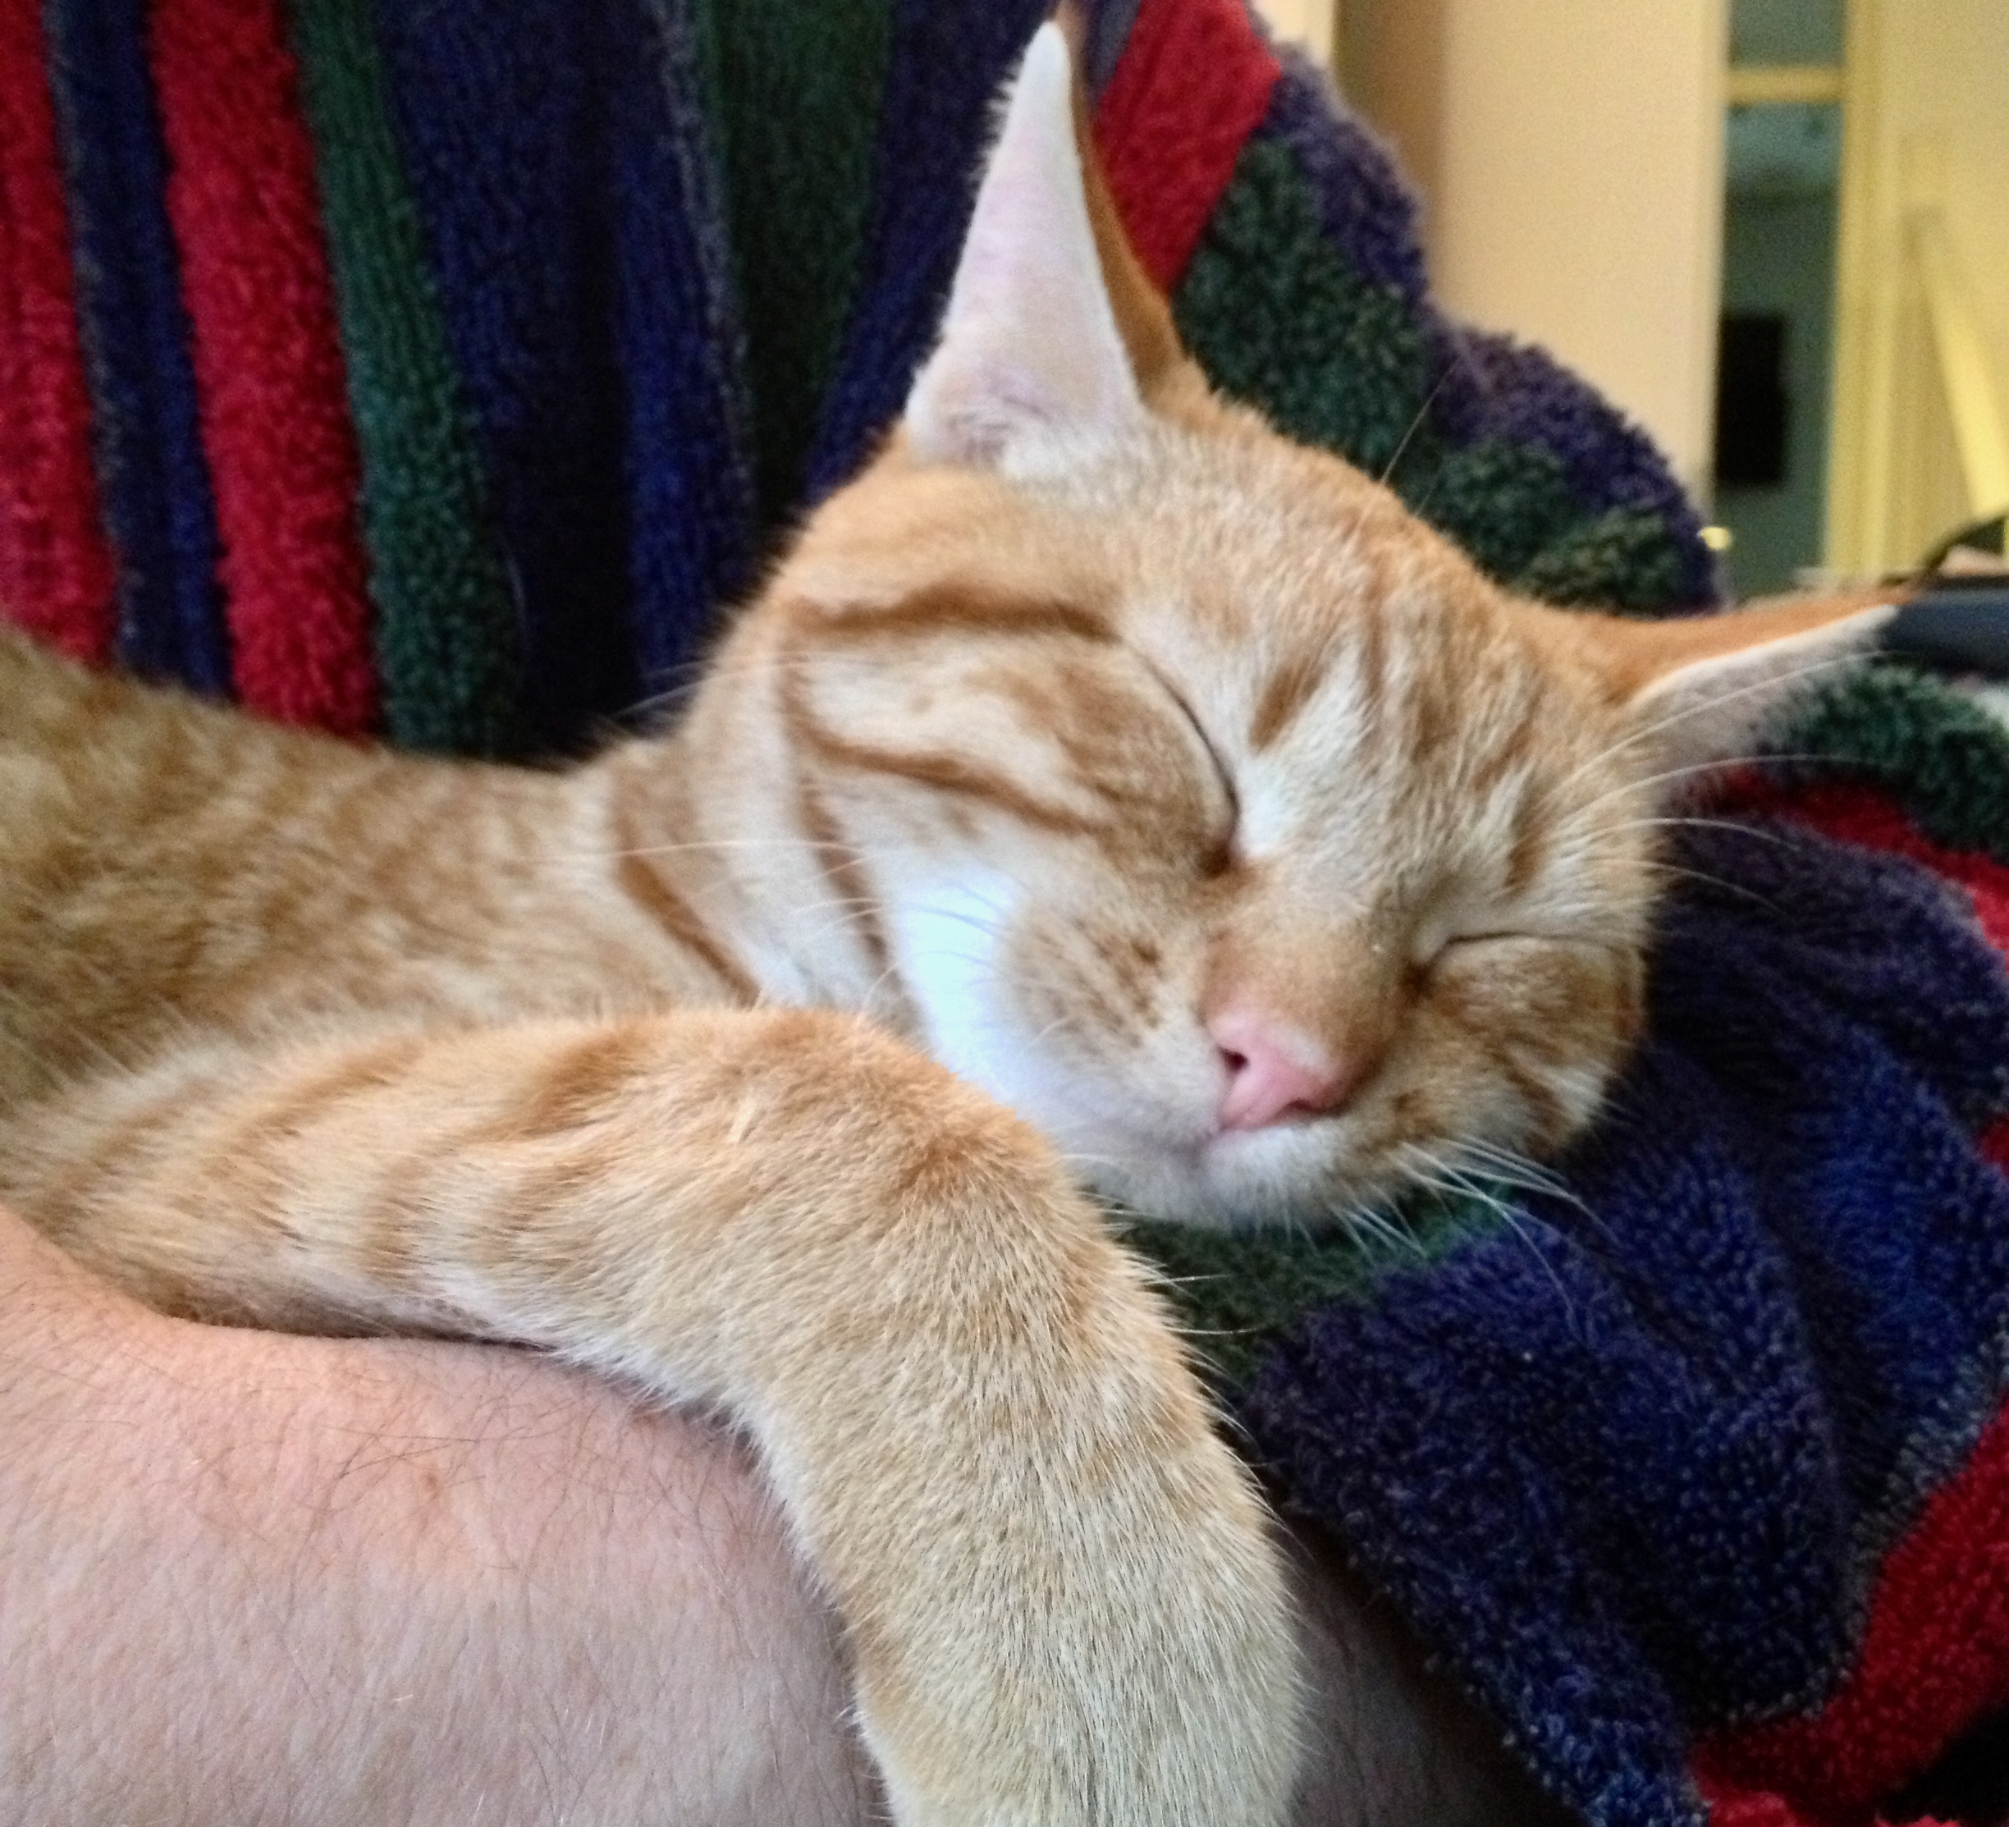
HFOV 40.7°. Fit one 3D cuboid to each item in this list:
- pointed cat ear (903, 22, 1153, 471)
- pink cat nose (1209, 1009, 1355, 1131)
[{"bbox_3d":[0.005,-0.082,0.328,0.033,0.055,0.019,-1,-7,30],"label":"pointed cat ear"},{"bbox_3d":[0.029,0.017,0.288,0.017,0.013,0.011,30,6,-15],"label":"pink cat nose"}]

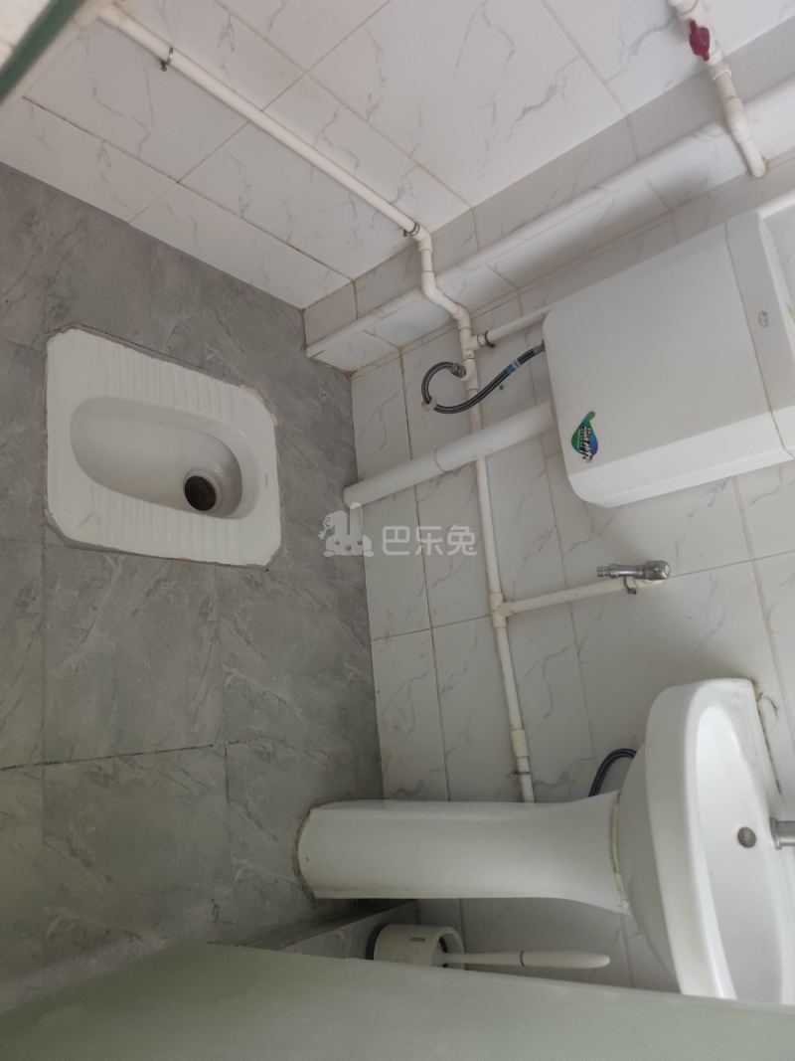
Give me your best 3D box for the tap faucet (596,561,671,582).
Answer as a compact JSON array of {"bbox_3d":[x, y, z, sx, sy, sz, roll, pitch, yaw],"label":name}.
[{"bbox_3d":[0.366,0.061,1.104,0.112,0.074,0.029,11,68,-50],"label":"tap faucet"}]

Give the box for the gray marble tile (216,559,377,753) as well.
[{"bbox_3d":[-0.177,0.226,1.389,0.388,0.012,0.302,11,68,-50],"label":"gray marble tile"}]

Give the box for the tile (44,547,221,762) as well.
[{"bbox_3d":[-0.396,0.185,1.127,0.301,0.012,0.302,11,68,-50],"label":"tile"}]

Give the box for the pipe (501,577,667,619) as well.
[{"bbox_3d":[0.298,0.109,1.244,0.023,0.309,0.023,11,68,-50],"label":"pipe"}]

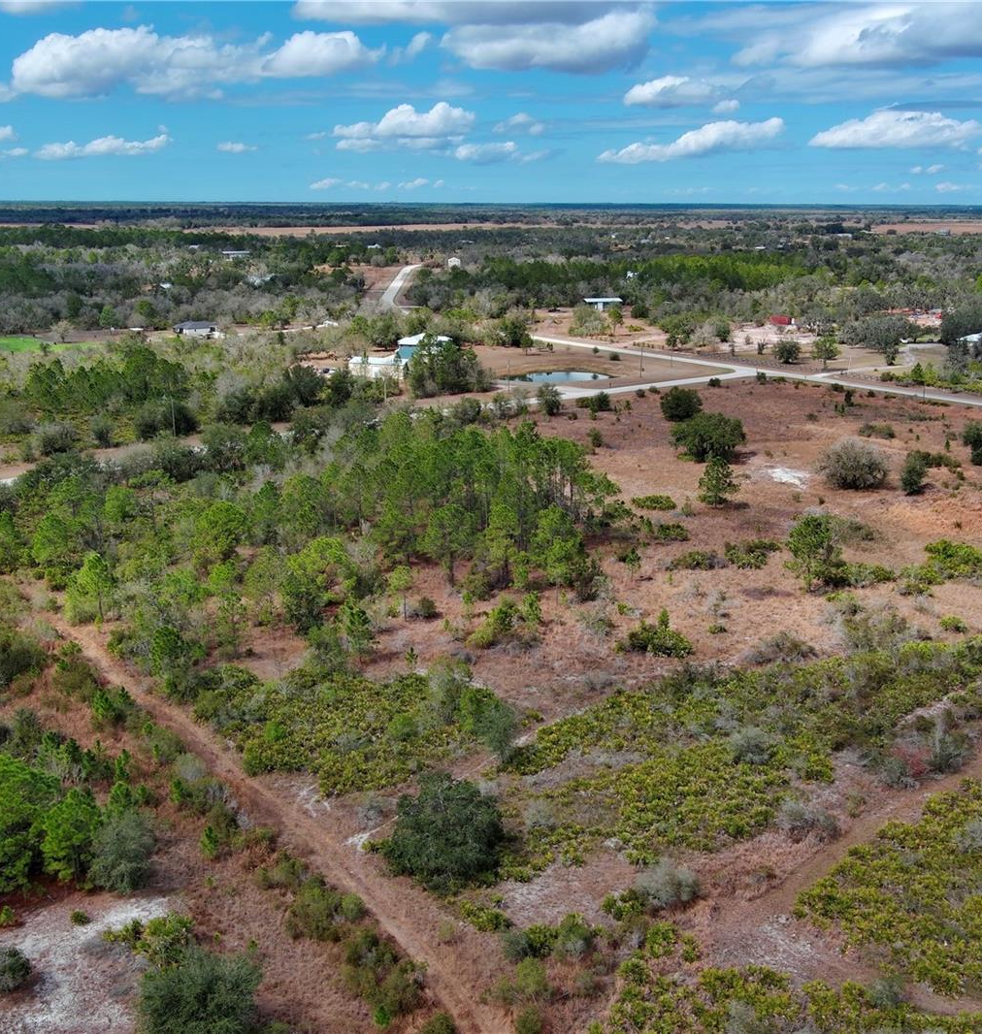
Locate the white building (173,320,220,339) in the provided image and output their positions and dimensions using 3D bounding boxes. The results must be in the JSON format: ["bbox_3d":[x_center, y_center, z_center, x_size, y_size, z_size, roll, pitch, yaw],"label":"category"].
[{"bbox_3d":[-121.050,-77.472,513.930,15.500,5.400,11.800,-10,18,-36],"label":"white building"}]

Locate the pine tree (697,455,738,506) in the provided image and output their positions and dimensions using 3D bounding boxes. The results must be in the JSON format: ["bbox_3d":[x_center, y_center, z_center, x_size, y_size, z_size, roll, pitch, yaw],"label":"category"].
[{"bbox_3d":[41.932,-6.555,229.822,7.200,9.600,7.200,0,14,0],"label":"pine tree"}]

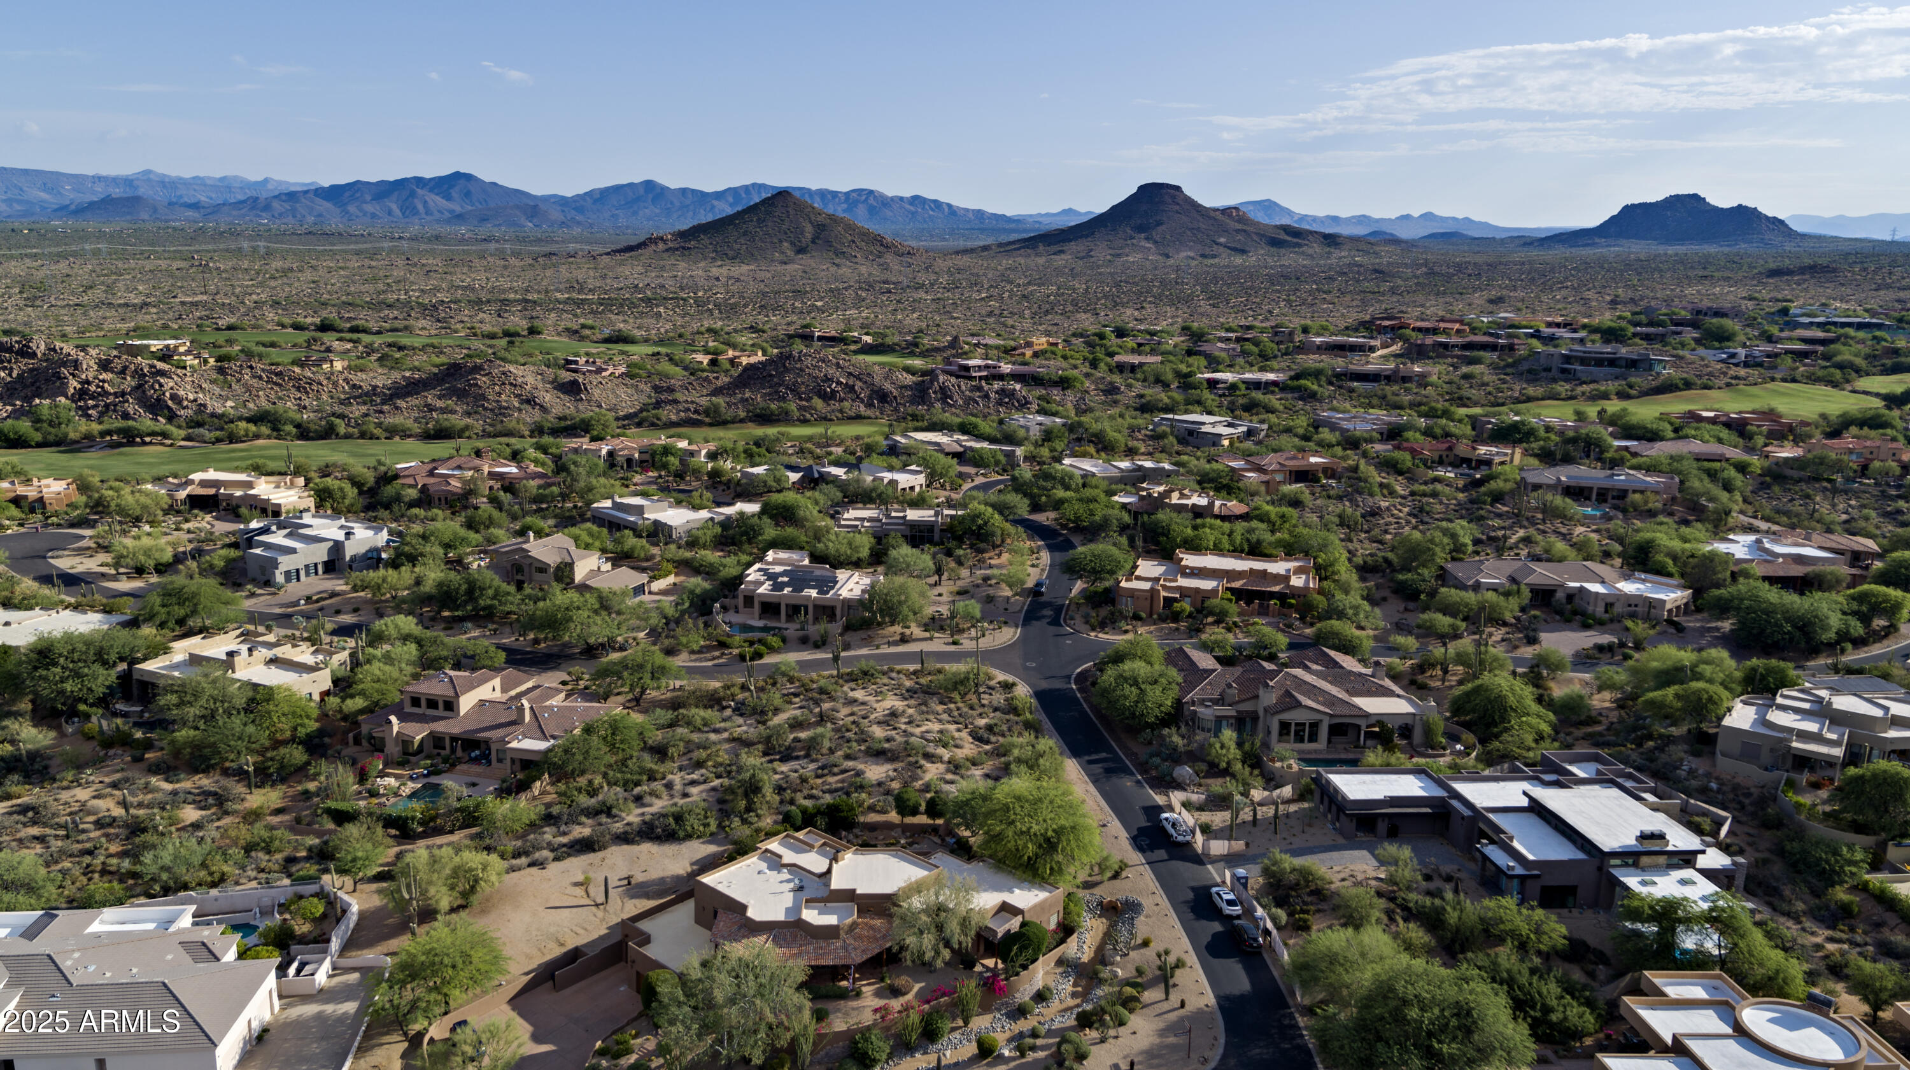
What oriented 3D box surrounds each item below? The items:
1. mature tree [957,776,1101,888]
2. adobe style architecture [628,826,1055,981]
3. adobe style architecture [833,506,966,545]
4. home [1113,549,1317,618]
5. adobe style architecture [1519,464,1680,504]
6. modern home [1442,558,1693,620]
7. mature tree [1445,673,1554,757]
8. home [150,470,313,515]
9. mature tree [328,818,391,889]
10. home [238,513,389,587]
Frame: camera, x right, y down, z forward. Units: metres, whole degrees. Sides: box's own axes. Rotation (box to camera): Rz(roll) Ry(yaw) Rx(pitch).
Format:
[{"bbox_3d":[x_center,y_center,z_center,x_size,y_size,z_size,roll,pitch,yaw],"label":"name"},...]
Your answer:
[{"bbox_3d":[7.430,31.300,126.790,15.000,9.000,13.000,0,14,0],"label":"mature tree"},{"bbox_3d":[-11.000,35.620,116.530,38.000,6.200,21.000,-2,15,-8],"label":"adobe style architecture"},{"bbox_3d":[-11.980,-2.990,268.540,27.000,5.500,18.000,-2,14,-8],"label":"adobe style architecture"},{"bbox_3d":[49.960,9.790,228.470,33.500,5.800,26.500,6,16,20],"label":"home"},{"bbox_3d":[156.070,-12.350,292.750,34.000,5.500,19.000,4,15,15],"label":"adobe style architecture"},{"bbox_3d":[114.090,10.190,226.510,40.000,6.000,19.000,2,15,9],"label":"modern home"},{"bbox_3d":[75.080,24.430,167.540,13.000,8.200,12.500,0,15,0],"label":"mature tree"},{"bbox_3d":[-170.450,-10.150,290.670,34.000,6.800,21.000,-3,15,-15],"label":"home"},{"bbox_3d":[-61.200,33.140,124.160,5.800,7.000,5.600,0,14,0],"label":"mature tree"},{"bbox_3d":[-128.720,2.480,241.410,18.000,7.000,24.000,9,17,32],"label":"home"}]

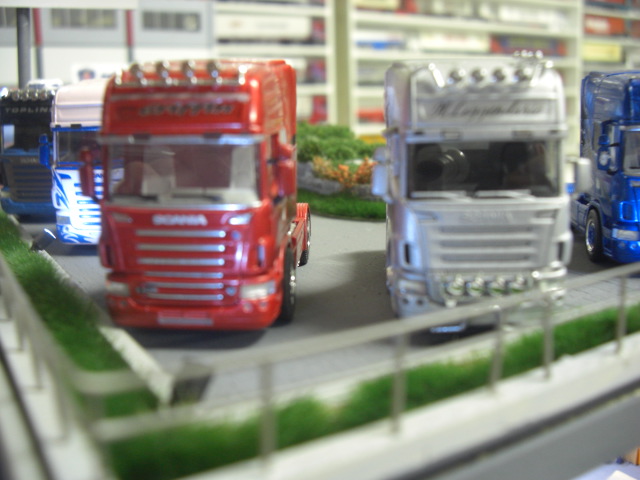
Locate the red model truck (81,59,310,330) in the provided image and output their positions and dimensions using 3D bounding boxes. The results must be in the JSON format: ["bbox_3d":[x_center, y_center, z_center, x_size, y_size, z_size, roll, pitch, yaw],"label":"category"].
[{"bbox_3d":[-0.032,-0.020,0.233,0.058,0.078,0.118,1,11,3],"label":"red model truck"}]

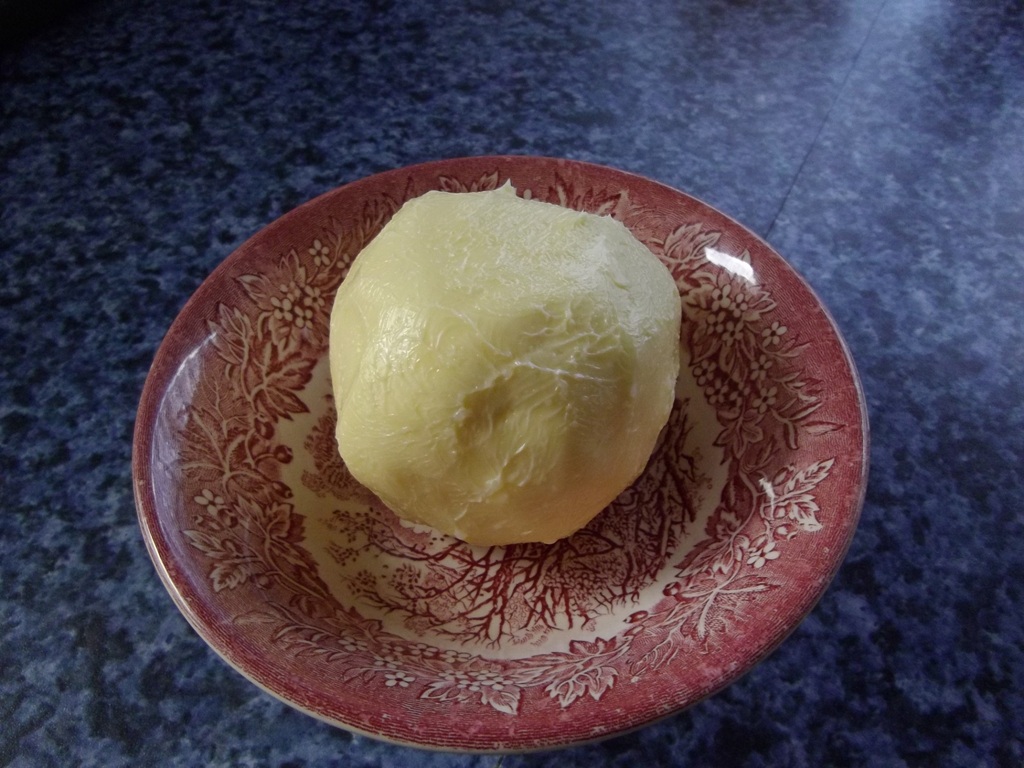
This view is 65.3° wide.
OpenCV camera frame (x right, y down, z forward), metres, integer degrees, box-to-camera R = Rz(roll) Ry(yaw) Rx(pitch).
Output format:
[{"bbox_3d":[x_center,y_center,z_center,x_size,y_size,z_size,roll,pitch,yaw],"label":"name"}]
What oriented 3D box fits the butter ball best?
[{"bbox_3d":[-0.002,-0.004,0.194,0.084,0.080,0.085,0,52,0],"label":"butter ball"}]

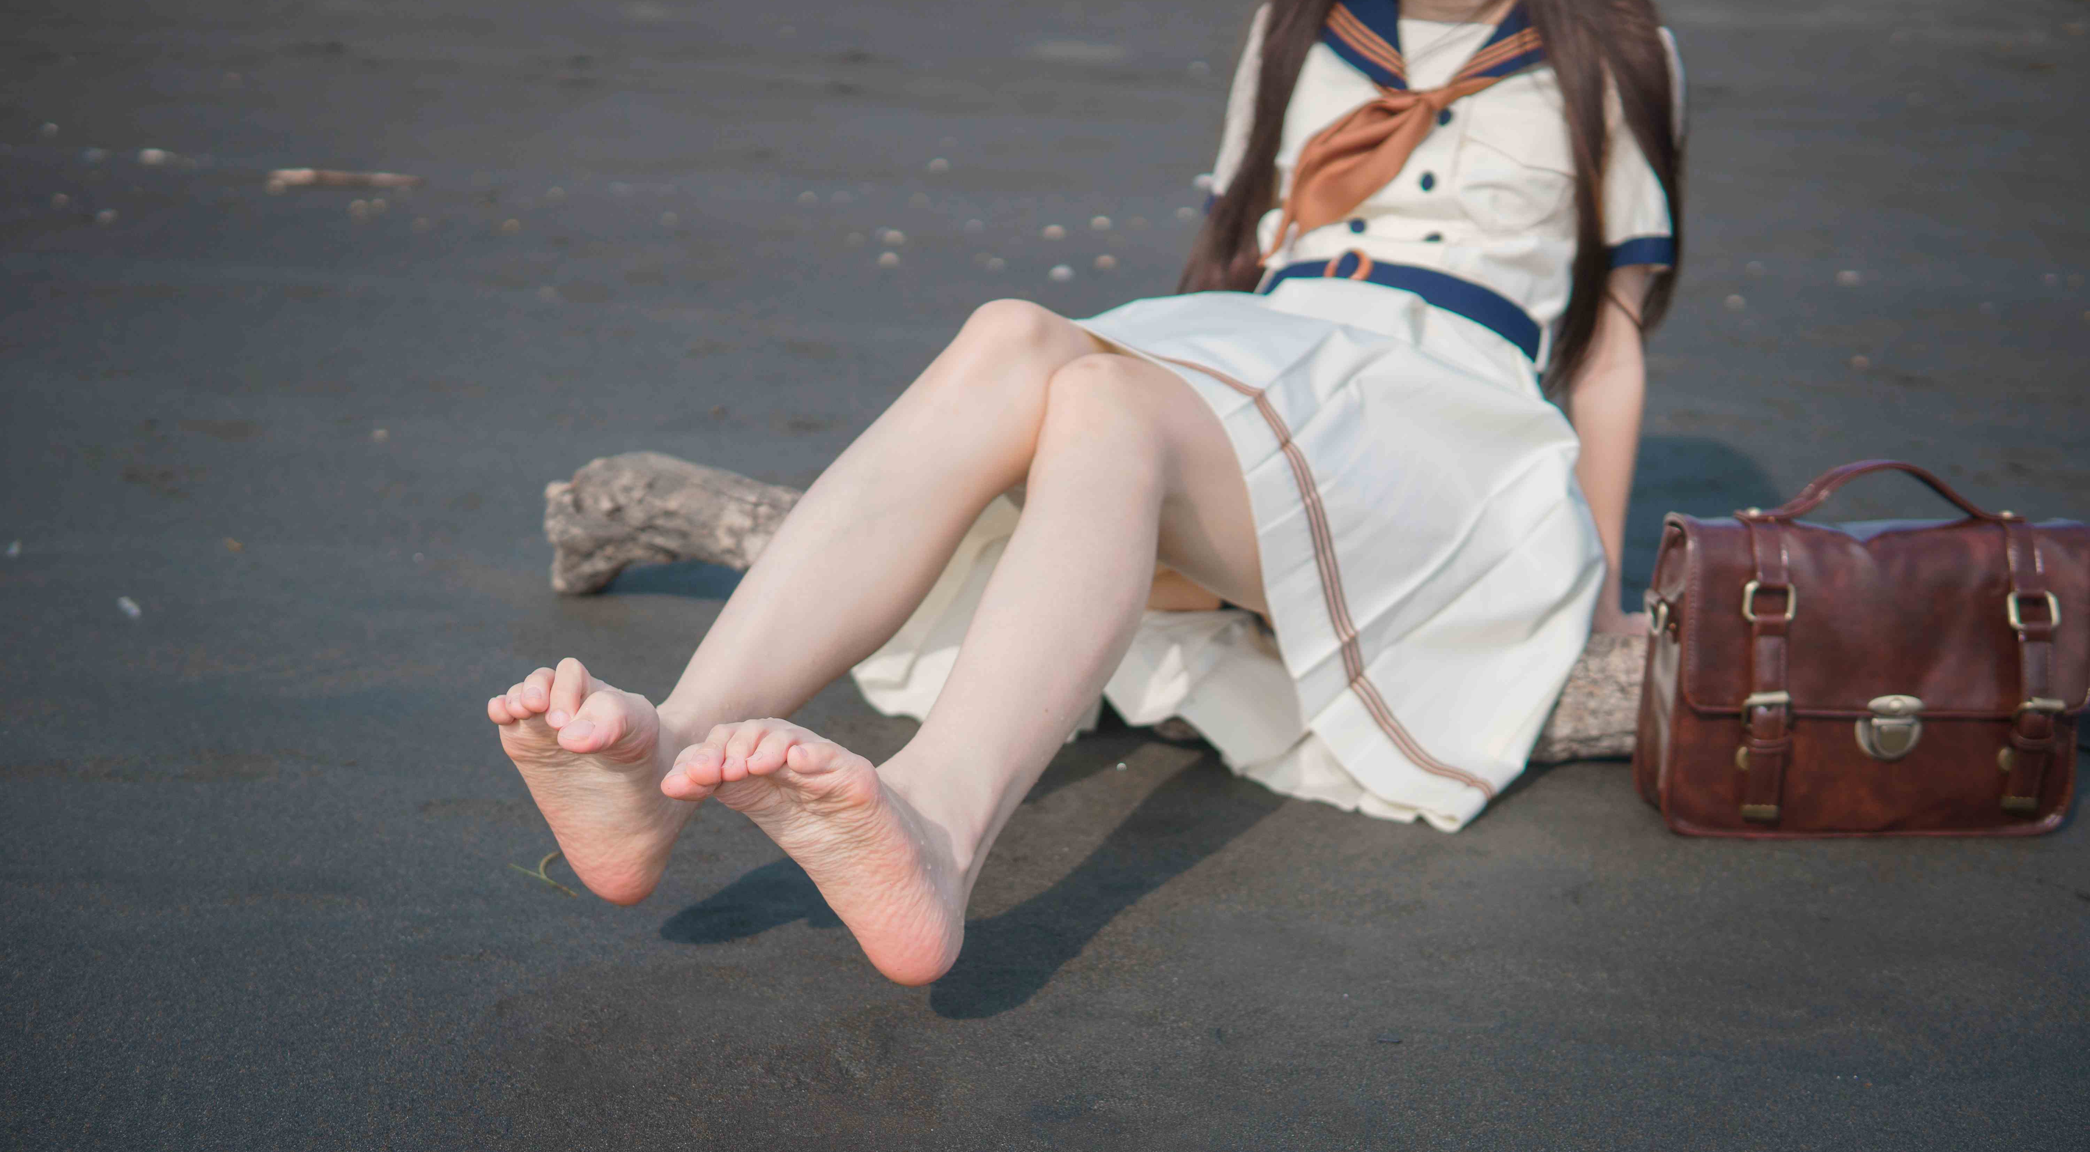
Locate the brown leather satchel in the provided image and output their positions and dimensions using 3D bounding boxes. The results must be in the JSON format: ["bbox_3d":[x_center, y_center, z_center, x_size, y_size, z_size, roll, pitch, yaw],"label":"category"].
[{"bbox_3d":[0.638,0.052,2.031,0.330,0.280,0.110,1,10,-3],"label":"brown leather satchel"}]

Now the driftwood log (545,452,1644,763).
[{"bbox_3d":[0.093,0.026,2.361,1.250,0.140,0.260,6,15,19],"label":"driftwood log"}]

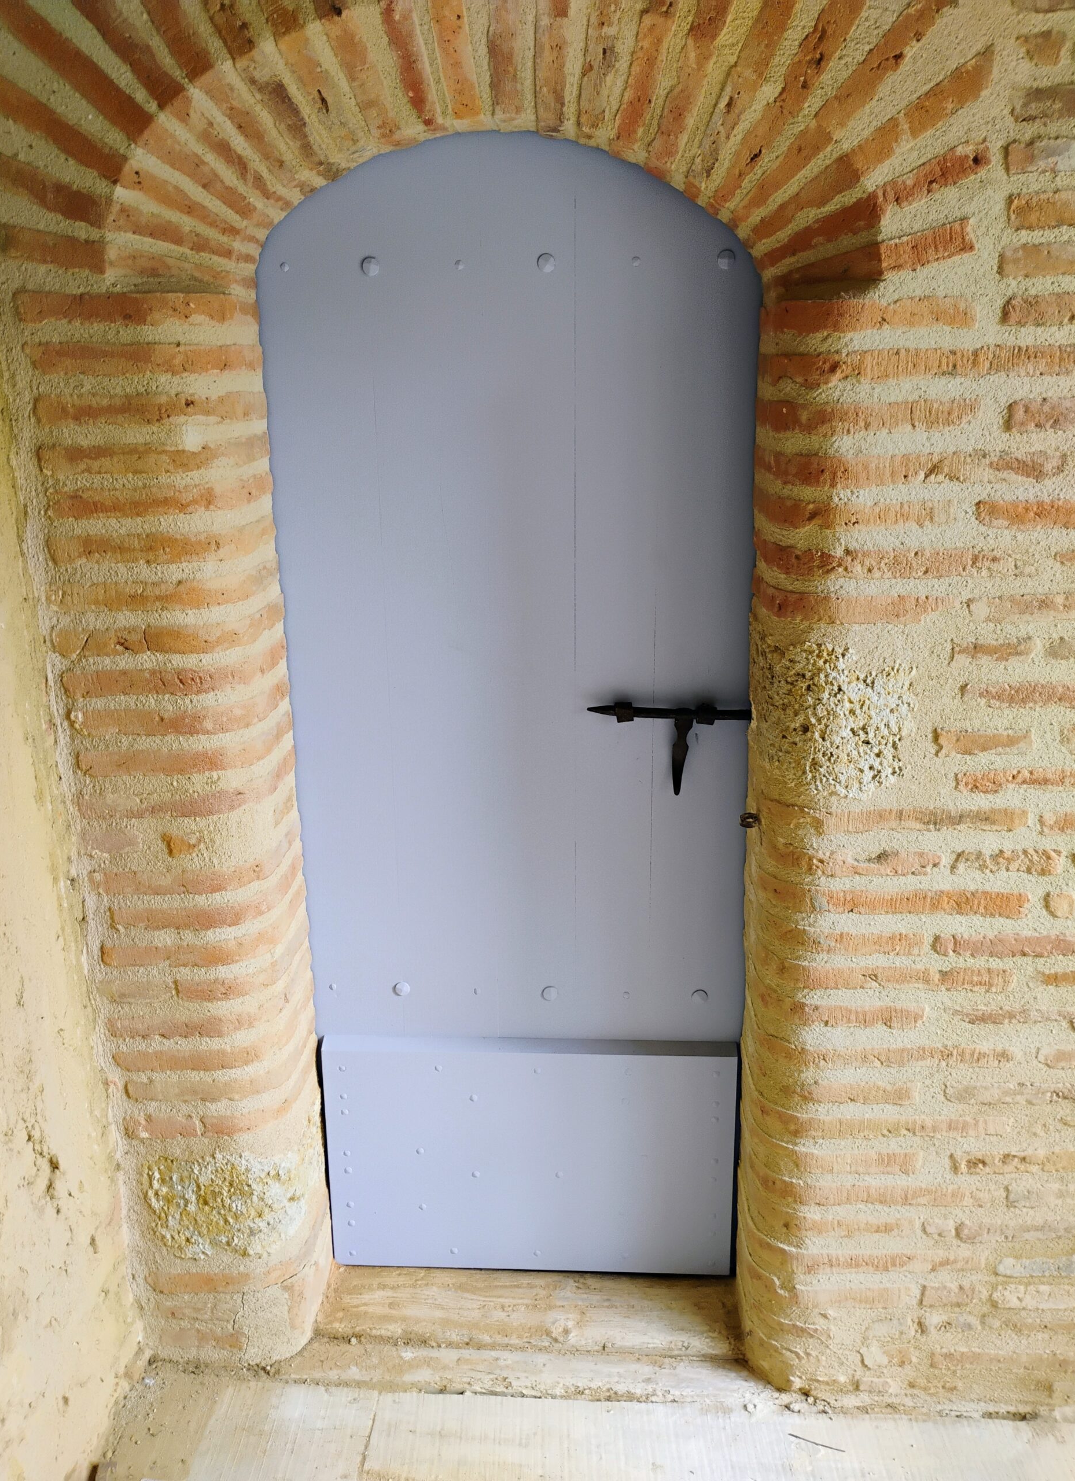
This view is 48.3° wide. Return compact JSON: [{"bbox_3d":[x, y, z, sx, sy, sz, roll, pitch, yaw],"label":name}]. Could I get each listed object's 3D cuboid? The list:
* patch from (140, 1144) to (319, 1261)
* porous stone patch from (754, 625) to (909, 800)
[{"bbox_3d":[-0.532,0.752,2.082,0.238,0.220,0.167,1,17,4],"label":"patch"},{"bbox_3d":[0.432,-0.057,1.776,0.201,0.245,0.187,1,17,4],"label":"porous stone patch"}]

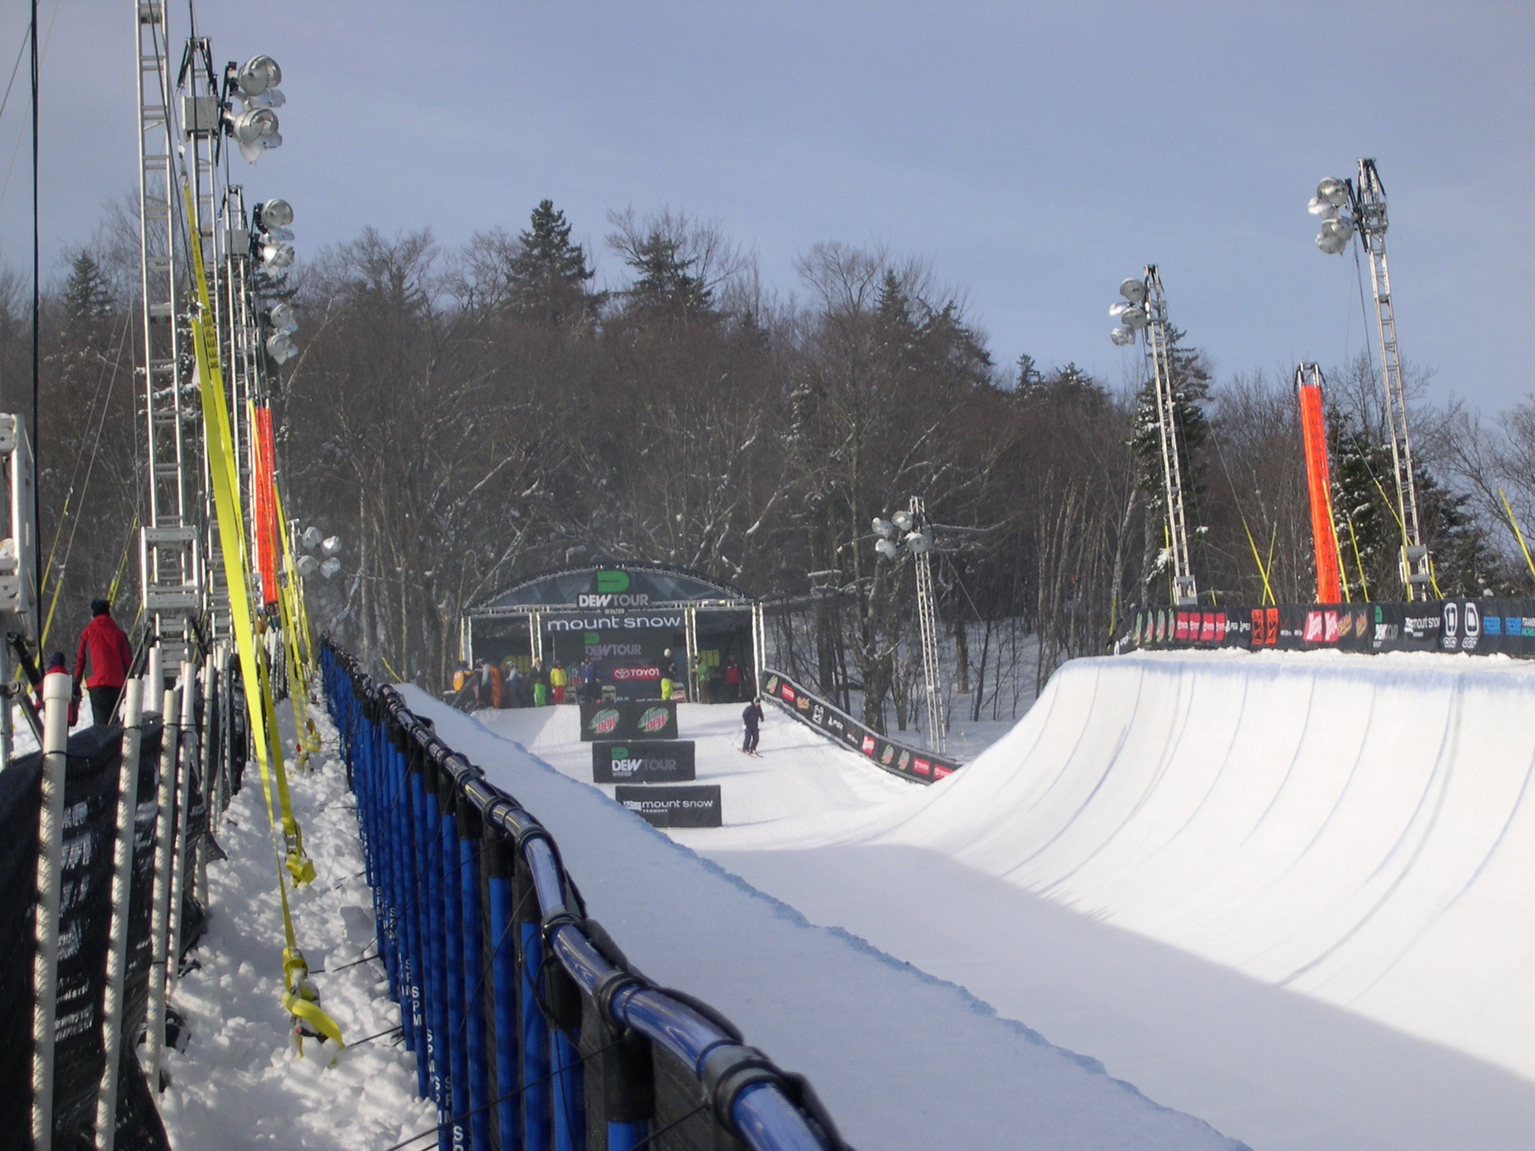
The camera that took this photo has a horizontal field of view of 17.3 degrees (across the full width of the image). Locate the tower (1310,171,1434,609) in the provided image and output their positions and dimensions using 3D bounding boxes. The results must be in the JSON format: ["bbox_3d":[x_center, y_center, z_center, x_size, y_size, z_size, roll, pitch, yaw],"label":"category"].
[{"bbox_3d":[10.956,-3.076,91.000,1.500,9.300,1.500,-7,-16,10],"label":"tower"}]

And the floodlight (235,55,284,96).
[{"bbox_3d":[-6.723,-6.620,67.000,0.520,0.520,0.550,20,-25,-23],"label":"floodlight"}]

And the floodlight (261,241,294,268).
[{"bbox_3d":[-9.377,-6.144,97.000,0.650,0.560,0.570,-2,-17,-5],"label":"floodlight"}]

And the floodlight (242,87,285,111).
[{"bbox_3d":[-7.273,-6.858,73.000,0.650,0.590,0.570,-2,-17,-5],"label":"floodlight"}]

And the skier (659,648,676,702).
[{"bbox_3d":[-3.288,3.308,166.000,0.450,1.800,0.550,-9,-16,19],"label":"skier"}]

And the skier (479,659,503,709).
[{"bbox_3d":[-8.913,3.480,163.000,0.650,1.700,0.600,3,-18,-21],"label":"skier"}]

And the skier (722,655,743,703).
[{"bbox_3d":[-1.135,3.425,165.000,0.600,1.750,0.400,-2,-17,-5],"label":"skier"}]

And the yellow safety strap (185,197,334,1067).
[{"bbox_3d":[-2.442,-0.378,23.000,0.200,0.200,13.680,-6,17,-7],"label":"yellow safety strap"}]

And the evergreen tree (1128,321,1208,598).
[{"bbox_3d":[13.086,-2.479,162.000,3.000,11.500,3.000,-4,-15,0],"label":"evergreen tree"}]

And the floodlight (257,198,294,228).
[{"bbox_3d":[-9.446,-6.938,97.000,0.650,0.590,0.570,-7,-17,11],"label":"floodlight"}]

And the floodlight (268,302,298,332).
[{"bbox_3d":[-10.734,-5.739,112.000,0.500,0.530,0.530,20,-25,-23],"label":"floodlight"}]

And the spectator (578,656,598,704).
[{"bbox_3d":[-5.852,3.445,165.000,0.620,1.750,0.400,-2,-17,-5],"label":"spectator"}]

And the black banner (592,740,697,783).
[{"bbox_3d":[-3.623,5.479,149.000,3.000,1.210,0.060,-2,-5,-5],"label":"black banner"}]

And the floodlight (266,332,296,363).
[{"bbox_3d":[-12.039,-5.634,125.000,0.660,0.600,0.570,-7,-17,11],"label":"floodlight"}]

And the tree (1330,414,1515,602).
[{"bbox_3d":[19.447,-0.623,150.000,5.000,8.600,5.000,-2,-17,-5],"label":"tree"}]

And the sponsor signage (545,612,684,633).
[{"bbox_3d":[-4.960,1.517,164.000,4.500,0.580,0.080,-2,-17,-5],"label":"sponsor signage"}]

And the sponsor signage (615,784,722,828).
[{"bbox_3d":[-2.782,6.530,143.000,3.000,1.210,0.060,-2,-5,-5],"label":"sponsor signage"}]

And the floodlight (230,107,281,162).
[{"bbox_3d":[-6.787,-5.841,67.000,0.550,0.650,0.600,20,-25,-23],"label":"floodlight"}]

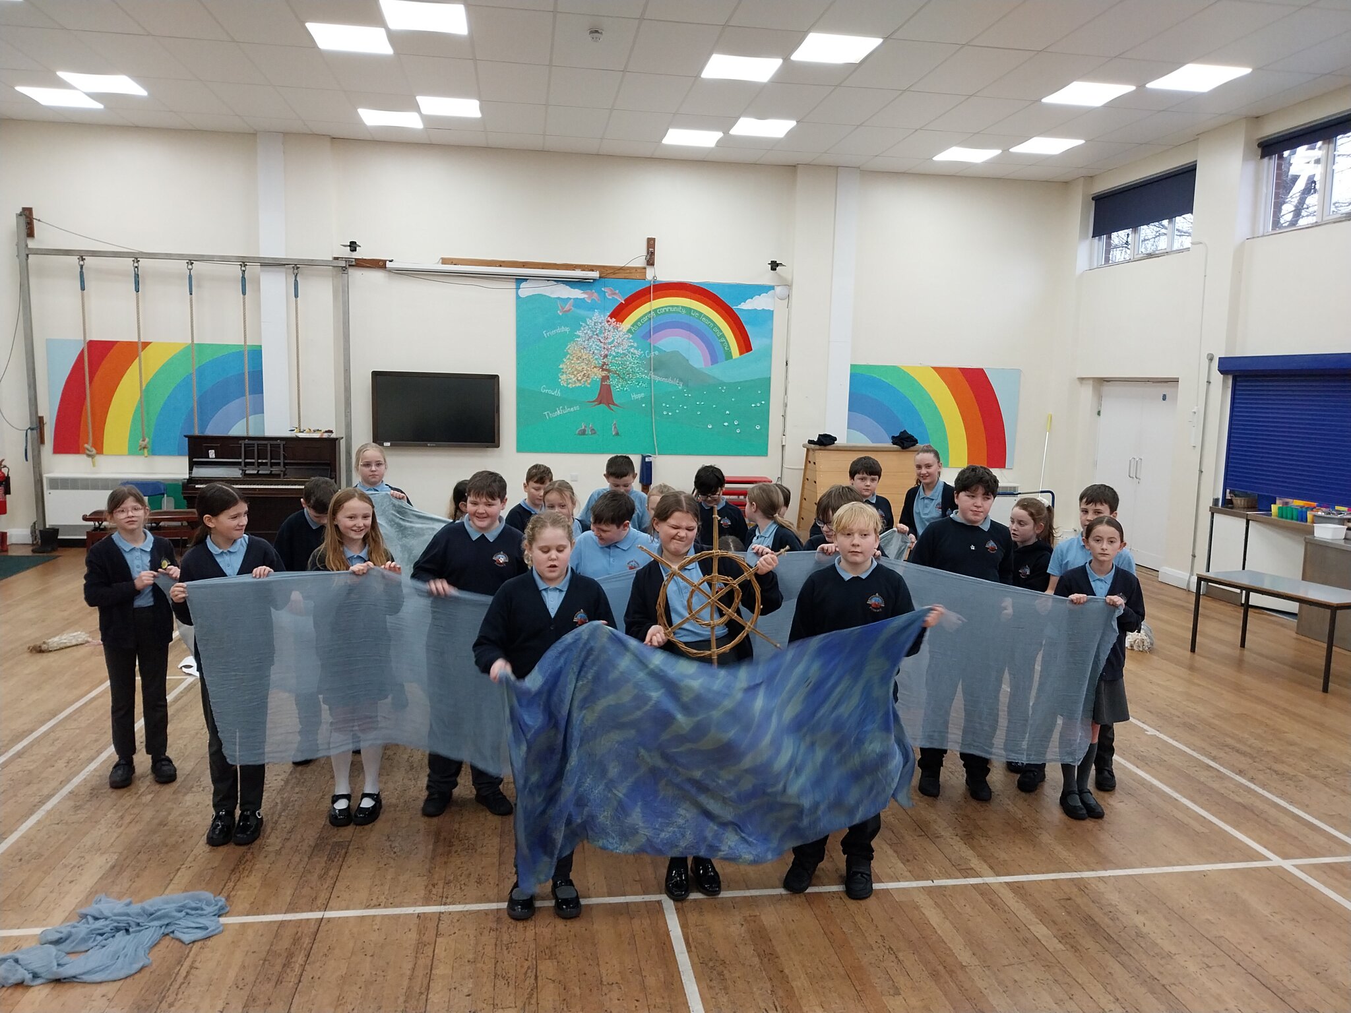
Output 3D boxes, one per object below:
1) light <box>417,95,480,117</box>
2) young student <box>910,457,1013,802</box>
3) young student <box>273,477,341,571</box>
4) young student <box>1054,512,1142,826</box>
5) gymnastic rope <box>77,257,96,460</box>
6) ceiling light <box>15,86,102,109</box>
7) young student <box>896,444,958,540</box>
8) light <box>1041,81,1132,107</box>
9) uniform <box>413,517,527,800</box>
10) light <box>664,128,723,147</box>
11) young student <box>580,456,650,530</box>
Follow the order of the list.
[{"bbox_3d":[-2.116,-3.765,9.505,0.600,0.050,0.600,0,7,-9],"label":"light"},{"bbox_3d":[1.353,0.594,4.806,0.490,1.550,0.360,2,7,6],"label":"young student"},{"bbox_3d":[-1.747,0.528,4.888,0.420,1.400,0.320,-2,8,-27],"label":"young student"},{"bbox_3d":[1.923,0.725,4.665,0.420,1.370,0.340,2,7,4],"label":"young student"},{"bbox_3d":[-6.073,-1.514,10.484,0.130,2.083,0.120,1,7,-9],"label":"gymnastic rope"},{"bbox_3d":[-5.766,-3.852,9.559,0.600,0.050,0.600,1,7,-9],"label":"ceiling light"},{"bbox_3d":[1.572,0.382,6.360,0.420,1.520,0.300,4,7,17],"label":"young student"},{"bbox_3d":[3.488,-3.501,8.574,0.590,0.050,0.590,0,7,-9],"label":"light"},{"bbox_3d":[-0.894,0.649,4.407,0.480,1.200,0.330,0,7,-12],"label":"uniform"},{"bbox_3d":[0.164,-3.808,10.469,0.585,0.040,0.585,0,7,-9],"label":"light"},{"bbox_3d":[-0.358,0.435,6.014,0.430,1.490,0.340,1,7,-4],"label":"young student"}]

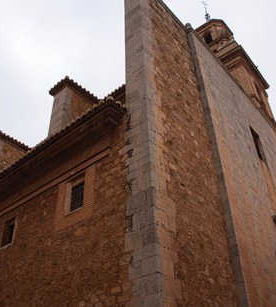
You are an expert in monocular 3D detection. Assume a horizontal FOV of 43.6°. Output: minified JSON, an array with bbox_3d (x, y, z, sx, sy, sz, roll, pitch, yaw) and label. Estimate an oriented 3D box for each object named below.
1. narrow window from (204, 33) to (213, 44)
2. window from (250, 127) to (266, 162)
[{"bbox_3d":[6.128,-9.767,29.524,0.637,1.575,0.250,-28,-44,30],"label":"narrow window"},{"bbox_3d":[5.662,-0.299,16.454,0.250,1.930,0.978,-28,-44,30],"label":"window"}]

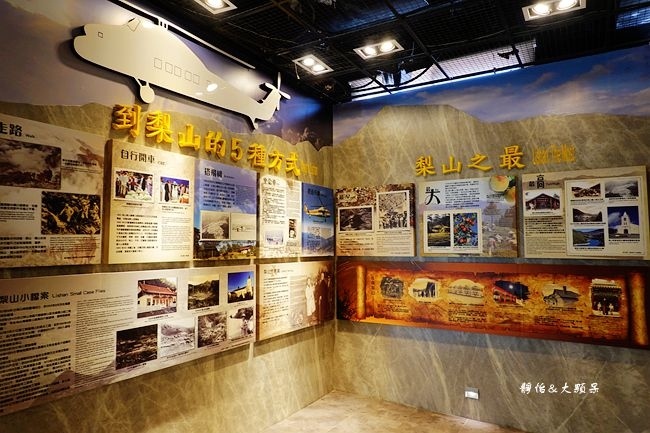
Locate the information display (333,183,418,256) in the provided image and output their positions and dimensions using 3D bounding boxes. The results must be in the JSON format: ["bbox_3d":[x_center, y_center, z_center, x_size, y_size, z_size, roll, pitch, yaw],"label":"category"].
[{"bbox_3d":[0.513,0.048,4.444,0.890,0.724,0.045,-2,-4,32],"label":"information display"}]

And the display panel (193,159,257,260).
[{"bbox_3d":[-0.748,-0.029,3.330,0.045,0.713,0.631,-2,-4,32],"label":"display panel"}]

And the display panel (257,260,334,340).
[{"bbox_3d":[-0.236,0.749,4.101,0.045,0.627,1.241,-2,-4,32],"label":"display panel"}]

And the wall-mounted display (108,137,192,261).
[{"bbox_3d":[-1.095,-0.067,2.767,0.055,0.717,0.606,-2,-4,32],"label":"wall-mounted display"}]

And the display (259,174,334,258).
[{"bbox_3d":[-0.237,0.035,4.143,0.045,0.710,1.241,-2,-4,32],"label":"display"}]

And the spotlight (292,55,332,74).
[{"bbox_3d":[-0.095,-1.320,3.701,0.199,0.080,0.360,-2,-4,32],"label":"spotlight"}]

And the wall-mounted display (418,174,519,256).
[{"bbox_3d":[1.295,0.018,3.955,0.862,0.715,0.045,-2,-4,32],"label":"wall-mounted display"}]

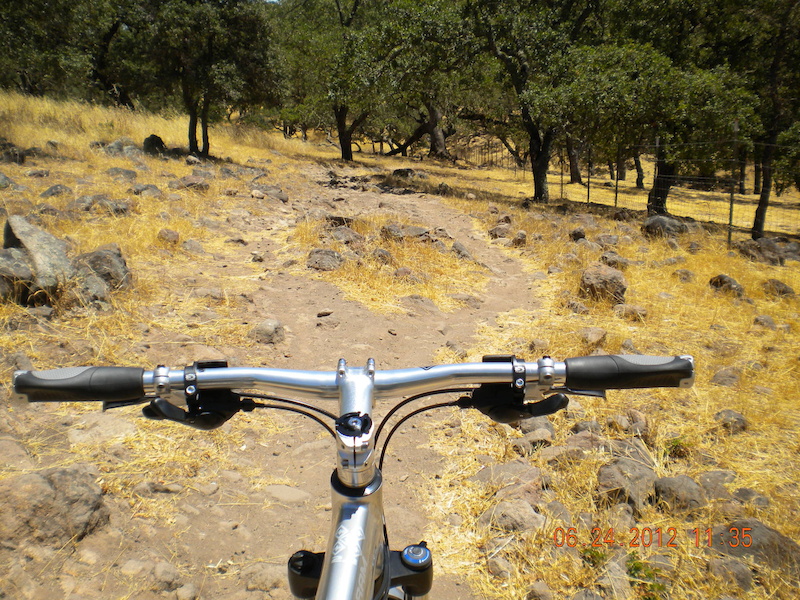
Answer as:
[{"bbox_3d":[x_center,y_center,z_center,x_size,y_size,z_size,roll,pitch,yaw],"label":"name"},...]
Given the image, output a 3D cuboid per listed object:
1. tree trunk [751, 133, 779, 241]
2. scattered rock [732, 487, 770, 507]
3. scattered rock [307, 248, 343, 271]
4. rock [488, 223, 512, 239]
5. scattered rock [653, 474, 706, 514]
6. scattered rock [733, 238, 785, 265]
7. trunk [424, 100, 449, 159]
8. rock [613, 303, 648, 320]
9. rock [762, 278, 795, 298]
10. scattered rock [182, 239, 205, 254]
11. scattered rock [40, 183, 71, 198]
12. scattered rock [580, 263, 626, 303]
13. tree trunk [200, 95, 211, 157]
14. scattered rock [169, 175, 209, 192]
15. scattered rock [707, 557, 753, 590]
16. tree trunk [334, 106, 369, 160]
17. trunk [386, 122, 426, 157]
[{"bbox_3d":[4.596,-1.444,10.200,0.340,1.360,0.250,0,10,0],"label":"tree trunk"},{"bbox_3d":[1.252,0.700,2.880,0.135,0.055,0.090,5,11,24],"label":"scattered rock"},{"bbox_3d":[-0.756,-0.398,8.181,0.369,0.226,0.277,-1,10,-5],"label":"scattered rock"},{"bbox_3d":[1.318,-0.899,10.613,0.315,0.212,0.252,1,10,7],"label":"rock"},{"bbox_3d":[0.995,0.686,2.870,0.190,0.100,0.150,4,11,20],"label":"scattered rock"},{"bbox_3d":[3.634,-0.492,8.200,0.530,0.220,0.400,0,10,0],"label":"scattered rock"},{"bbox_3d":[1.489,-6.956,33.000,0.950,2.400,0.750,0,10,0],"label":"trunk"},{"bbox_3d":[1.713,0.090,6.013,0.268,0.145,0.201,3,10,16],"label":"rock"},{"bbox_3d":[3.041,-0.092,6.500,0.260,0.140,0.200,0,10,0],"label":"rock"},{"bbox_3d":[-1.966,-0.509,7.700,0.210,0.125,0.170,-1,12,0],"label":"scattered rock"},{"bbox_3d":[-5.308,-1.692,12.500,0.500,0.210,0.380,0,10,0],"label":"scattered rock"},{"bbox_3d":[1.602,-0.131,6.400,0.370,0.280,0.330,3,10,14],"label":"scattered rock"},{"bbox_3d":[-4.809,-4.314,20.000,0.250,1.530,0.220,-1,12,0],"label":"tree trunk"},{"bbox_3d":[-3.802,-2.098,14.577,0.739,0.337,0.554,-3,10,-14],"label":"scattered rock"},{"bbox_3d":[0.929,0.771,2.280,0.135,0.075,0.100,-1,12,0],"label":"scattered rock"},{"bbox_3d":[-1.469,-5.073,24.500,1.000,1.700,0.600,-1,10,-3],"label":"tree trunk"},{"bbox_3d":[0.225,-5.556,28.000,1.380,1.170,0.800,-1,12,0],"label":"trunk"}]

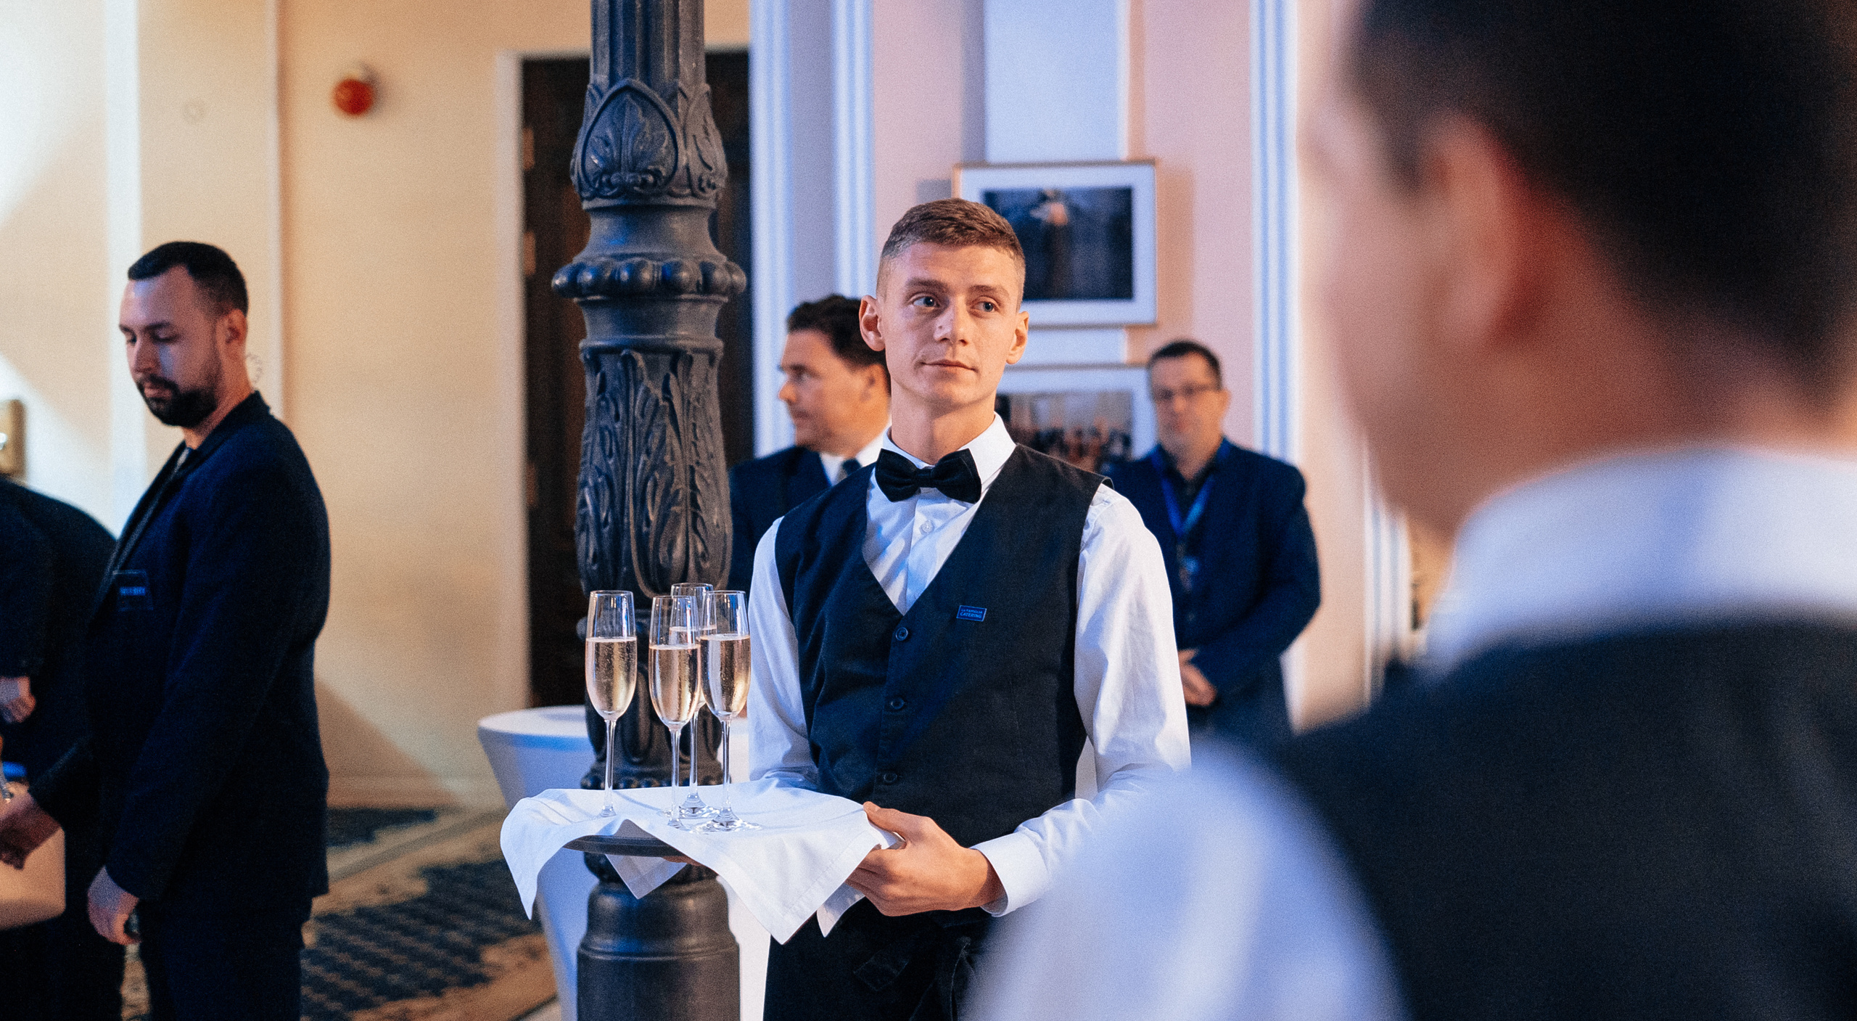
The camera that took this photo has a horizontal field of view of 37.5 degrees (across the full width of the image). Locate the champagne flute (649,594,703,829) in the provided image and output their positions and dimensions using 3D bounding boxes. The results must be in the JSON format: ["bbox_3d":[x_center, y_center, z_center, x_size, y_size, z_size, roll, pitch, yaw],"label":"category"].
[{"bbox_3d":[-0.247,0.197,2.670,0.066,0.225,0.066,-1,1,0],"label":"champagne flute"}]

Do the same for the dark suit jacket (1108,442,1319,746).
[{"bbox_3d":[0.571,0.234,5.930,0.540,0.770,0.320,-1,1,7],"label":"dark suit jacket"}]

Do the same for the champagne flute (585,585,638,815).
[{"bbox_3d":[-0.320,0.194,2.750,0.066,0.225,0.066,-1,1,0],"label":"champagne flute"}]

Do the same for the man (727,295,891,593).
[{"bbox_3d":[-0.106,0.568,4.261,0.520,1.801,0.320,0,1,23],"label":"man"}]

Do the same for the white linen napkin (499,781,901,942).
[{"bbox_3d":[-0.225,0.346,2.680,0.390,0.125,0.370,-1,1,0],"label":"white linen napkin"}]

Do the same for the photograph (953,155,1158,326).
[{"bbox_3d":[0.304,-0.631,6.500,0.490,0.391,0.030,-1,1,9],"label":"photograph"}]

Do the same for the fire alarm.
[{"bbox_3d":[-2.432,-1.778,11.600,0.180,0.205,0.110,-1,1,12],"label":"fire alarm"}]

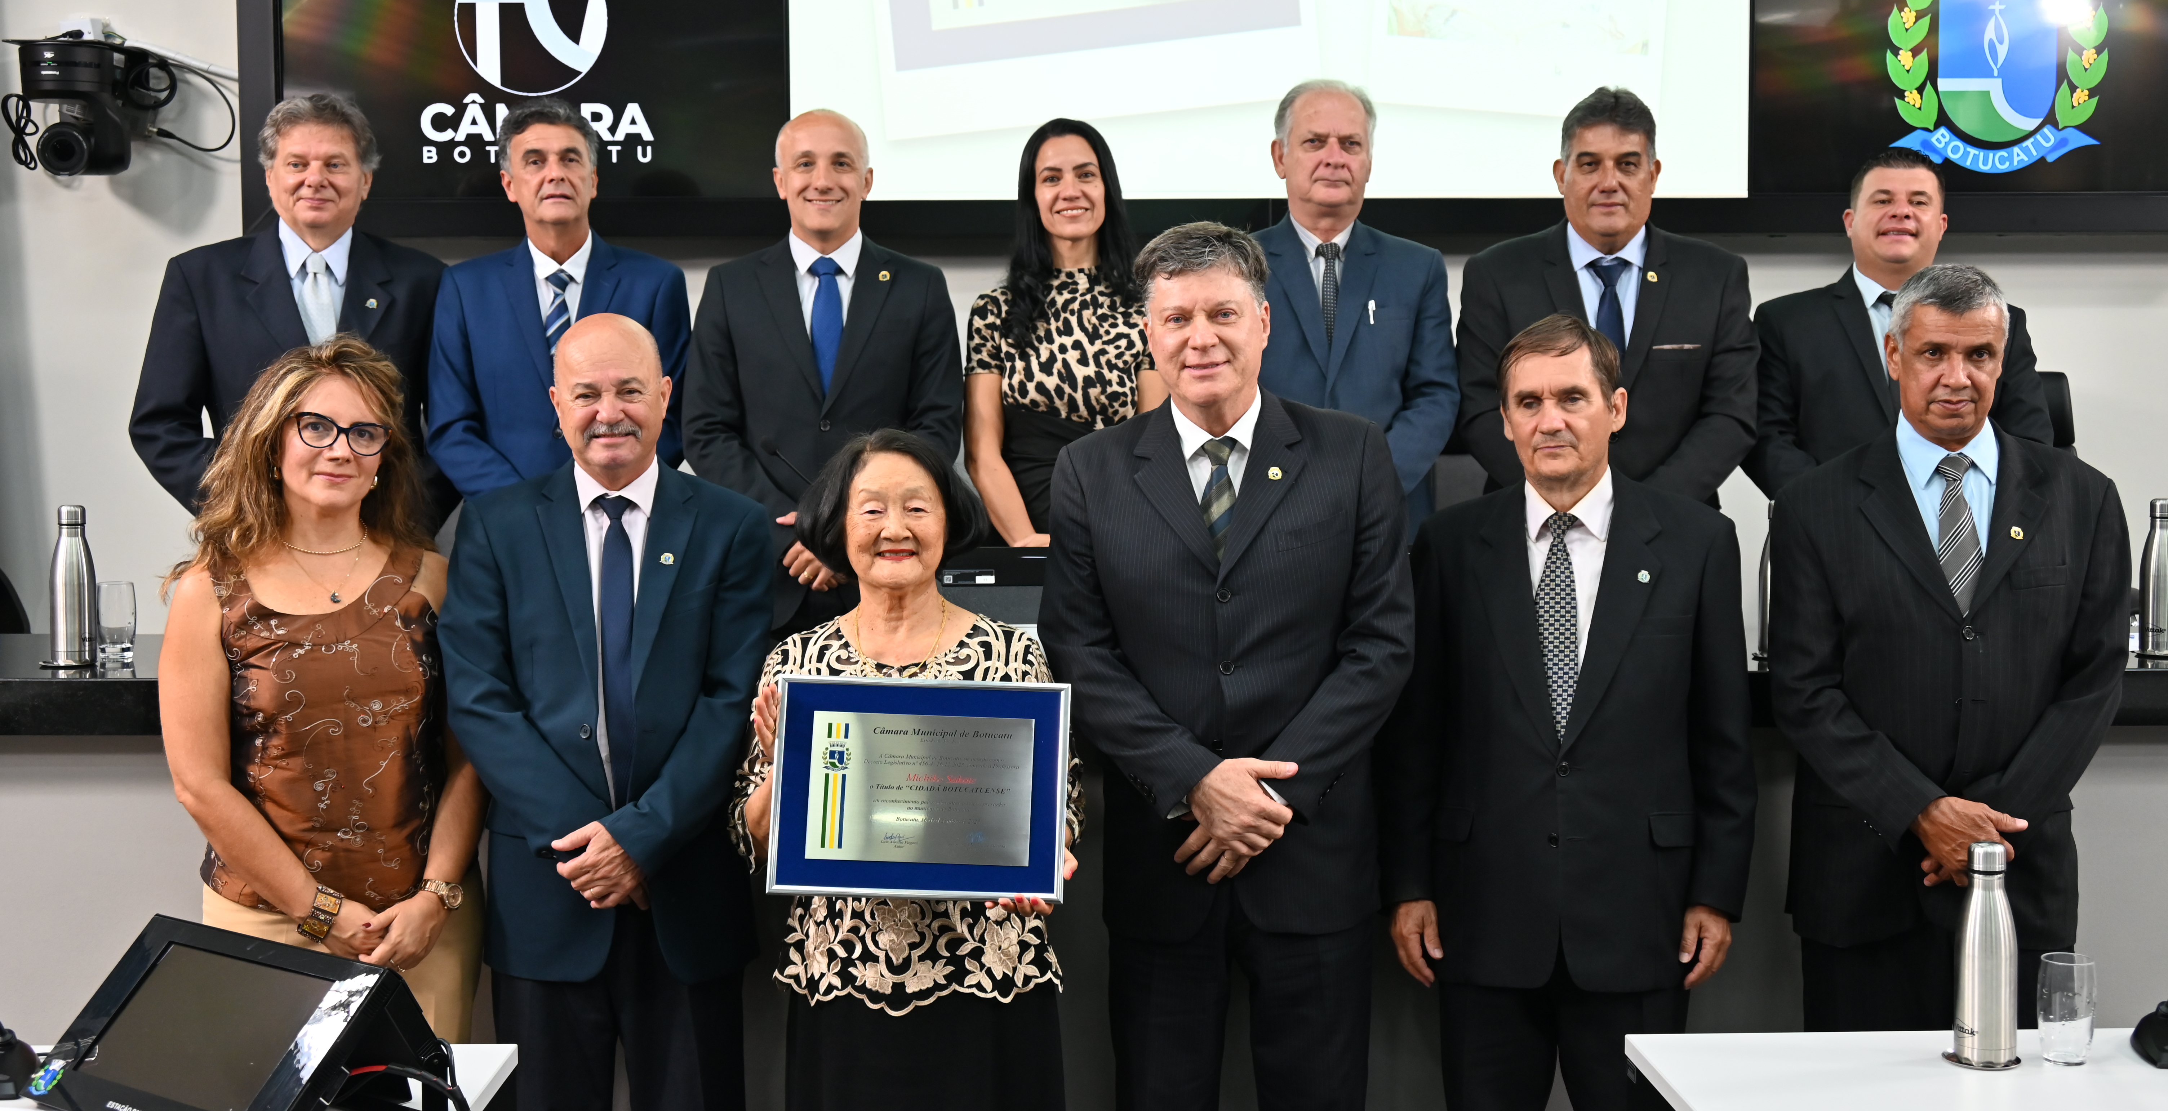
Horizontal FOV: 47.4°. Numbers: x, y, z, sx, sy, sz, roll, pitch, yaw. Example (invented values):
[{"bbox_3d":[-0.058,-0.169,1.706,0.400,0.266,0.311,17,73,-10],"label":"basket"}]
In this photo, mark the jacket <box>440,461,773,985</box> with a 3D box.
[{"bbox_3d":[-0.698,0.241,3.645,0.485,0.750,0.310,-1,4,-7],"label":"jacket"}]

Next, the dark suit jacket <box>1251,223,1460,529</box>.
[{"bbox_3d":[0.446,-0.248,4.625,0.530,0.770,0.300,0,4,3],"label":"dark suit jacket"}]

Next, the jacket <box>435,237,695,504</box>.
[{"bbox_3d":[-0.966,-0.216,4.587,0.488,0.750,0.340,-1,4,-8],"label":"jacket"}]

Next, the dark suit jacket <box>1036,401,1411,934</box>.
[{"bbox_3d":[0.196,0.156,3.387,0.510,0.754,0.350,0,4,2],"label":"dark suit jacket"}]

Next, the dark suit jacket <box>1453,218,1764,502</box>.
[{"bbox_3d":[0.976,-0.239,4.625,0.565,0.770,0.310,0,4,10],"label":"dark suit jacket"}]

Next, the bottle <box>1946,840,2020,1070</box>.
[{"bbox_3d":[1.072,0.471,2.932,0.075,0.257,0.075,0,4,0],"label":"bottle"}]

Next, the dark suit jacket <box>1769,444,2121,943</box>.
[{"bbox_3d":[1.194,0.191,3.426,0.495,0.726,0.350,0,4,8],"label":"dark suit jacket"}]

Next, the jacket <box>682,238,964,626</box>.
[{"bbox_3d":[-0.482,-0.214,4.595,0.520,0.750,0.340,-1,4,-6],"label":"jacket"}]

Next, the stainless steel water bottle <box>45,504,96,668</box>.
[{"bbox_3d":[-1.647,0.050,4.011,0.075,0.257,0.075,0,4,0],"label":"stainless steel water bottle"}]

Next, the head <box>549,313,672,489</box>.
[{"bbox_3d":[-0.677,-0.222,3.530,0.175,0.250,0.215,-1,4,-7],"label":"head"}]

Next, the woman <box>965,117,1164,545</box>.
[{"bbox_3d":[-0.025,0.036,4.598,0.420,1.691,0.340,0,4,-2],"label":"woman"}]

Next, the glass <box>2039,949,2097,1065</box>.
[{"bbox_3d":[1.150,0.531,2.889,0.069,0.119,0.069,0,4,-1],"label":"glass"}]

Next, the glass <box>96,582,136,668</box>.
[{"bbox_3d":[-1.520,0.106,3.881,0.067,0.123,0.067,0,4,-1],"label":"glass"}]

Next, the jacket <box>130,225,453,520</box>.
[{"bbox_3d":[-1.454,-0.230,4.605,0.610,0.770,0.320,-1,4,-13],"label":"jacket"}]

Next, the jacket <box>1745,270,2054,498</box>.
[{"bbox_3d":[1.522,-0.161,4.645,0.570,0.760,0.310,1,4,18],"label":"jacket"}]

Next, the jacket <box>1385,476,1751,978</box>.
[{"bbox_3d":[0.716,0.256,3.664,0.540,0.740,0.290,0,4,8],"label":"jacket"}]

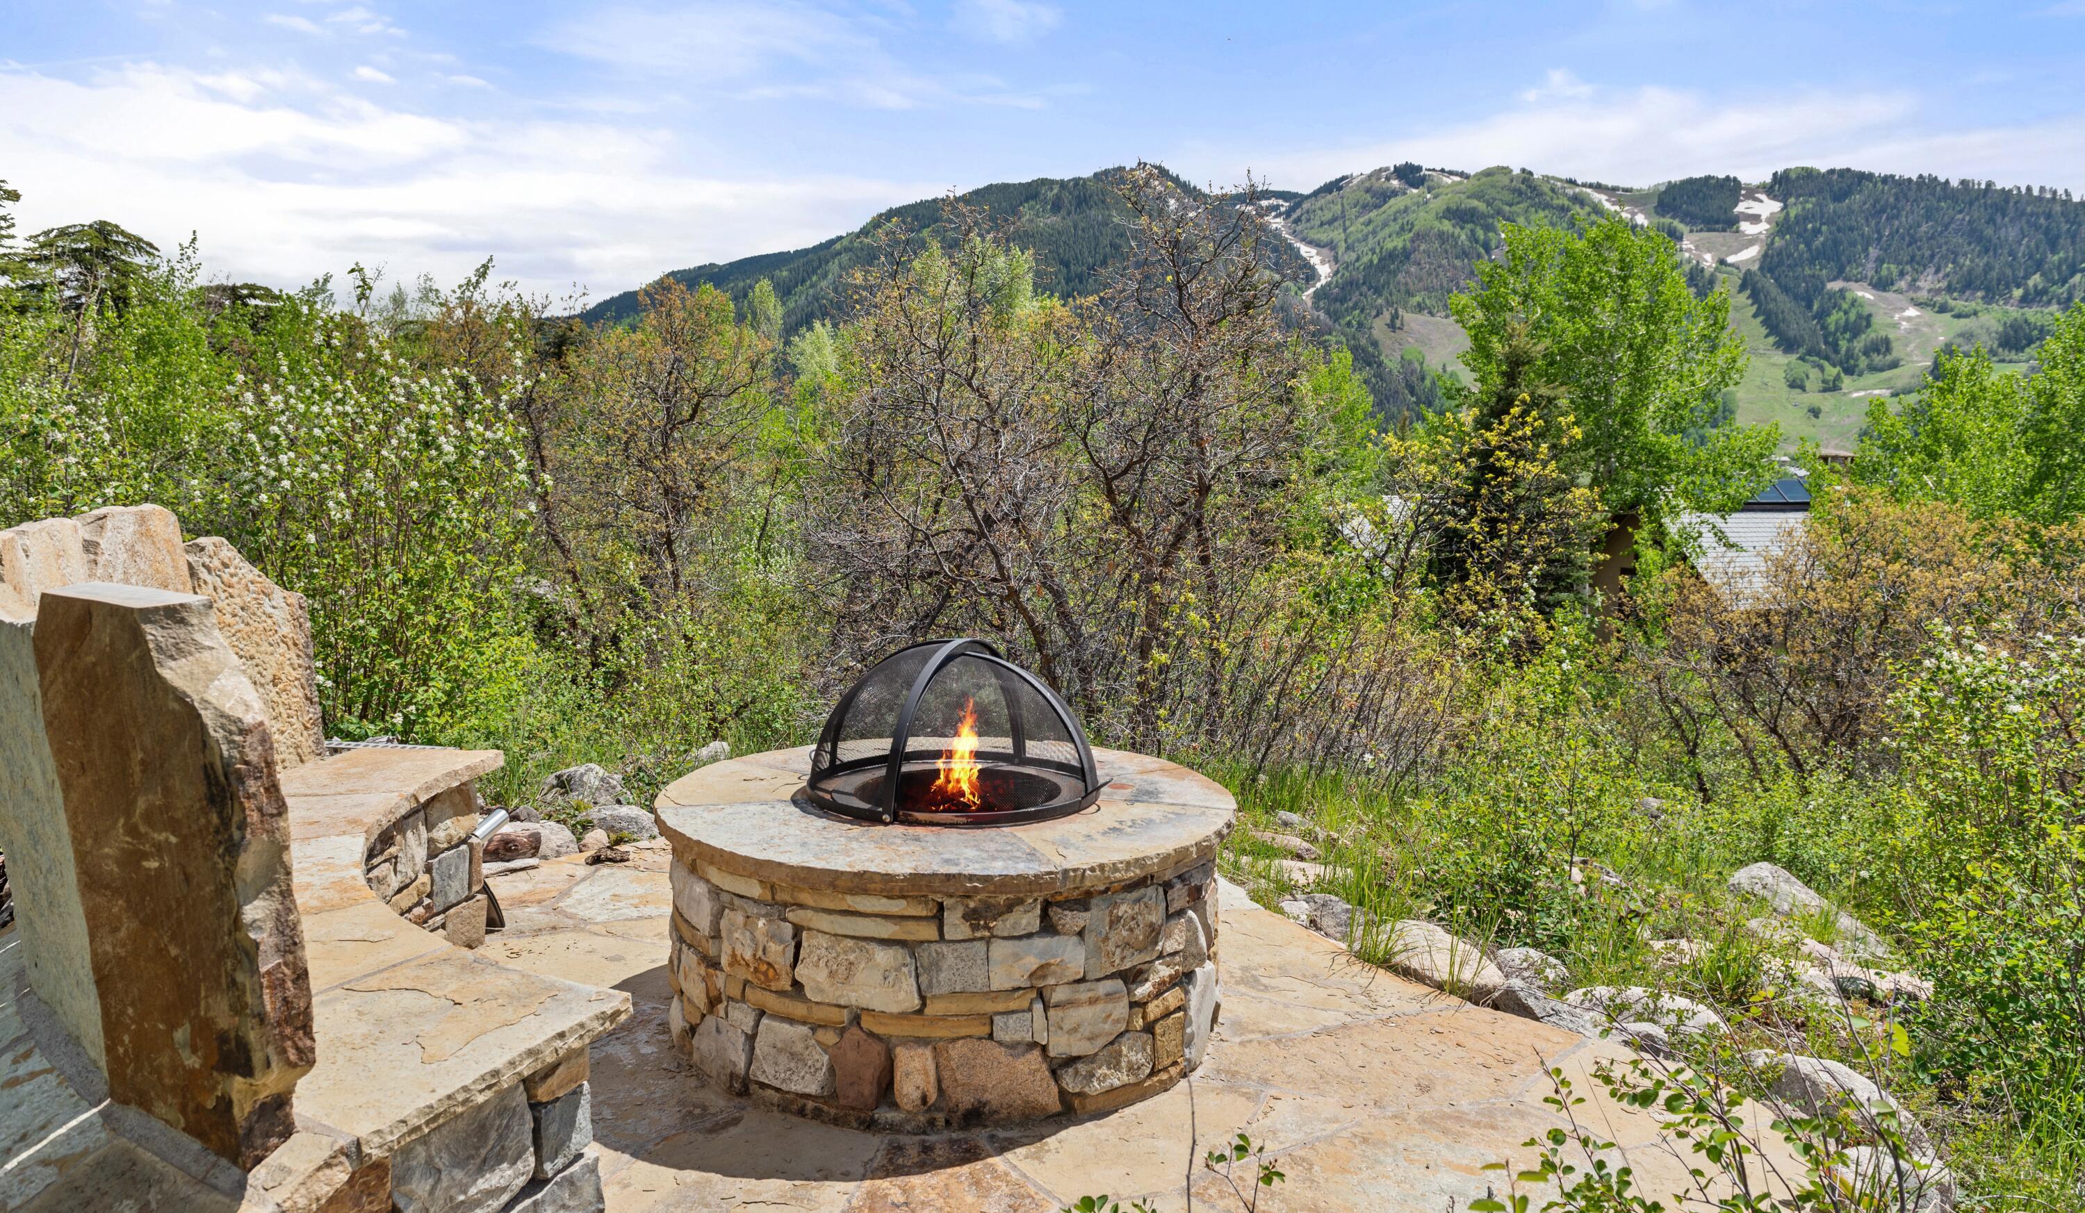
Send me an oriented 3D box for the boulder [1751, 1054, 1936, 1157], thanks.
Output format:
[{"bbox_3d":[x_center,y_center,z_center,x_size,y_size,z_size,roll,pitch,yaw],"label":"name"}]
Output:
[{"bbox_3d":[1.814,1.122,3.090,0.260,0.180,0.420,-4,8,-44],"label":"boulder"}]

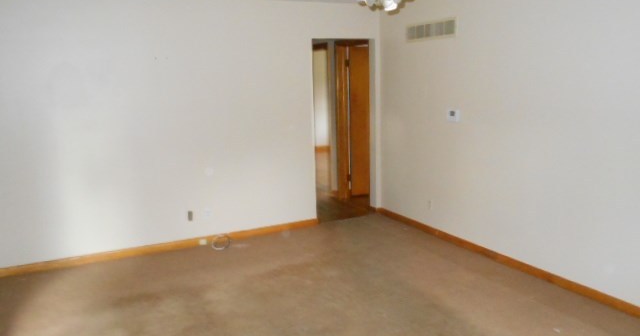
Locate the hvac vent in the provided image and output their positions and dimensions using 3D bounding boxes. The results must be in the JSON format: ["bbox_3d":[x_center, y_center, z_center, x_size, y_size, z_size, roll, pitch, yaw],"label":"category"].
[{"bbox_3d":[1.079,-1.352,4.731,0.030,0.180,0.765,-7,11,-26],"label":"hvac vent"}]

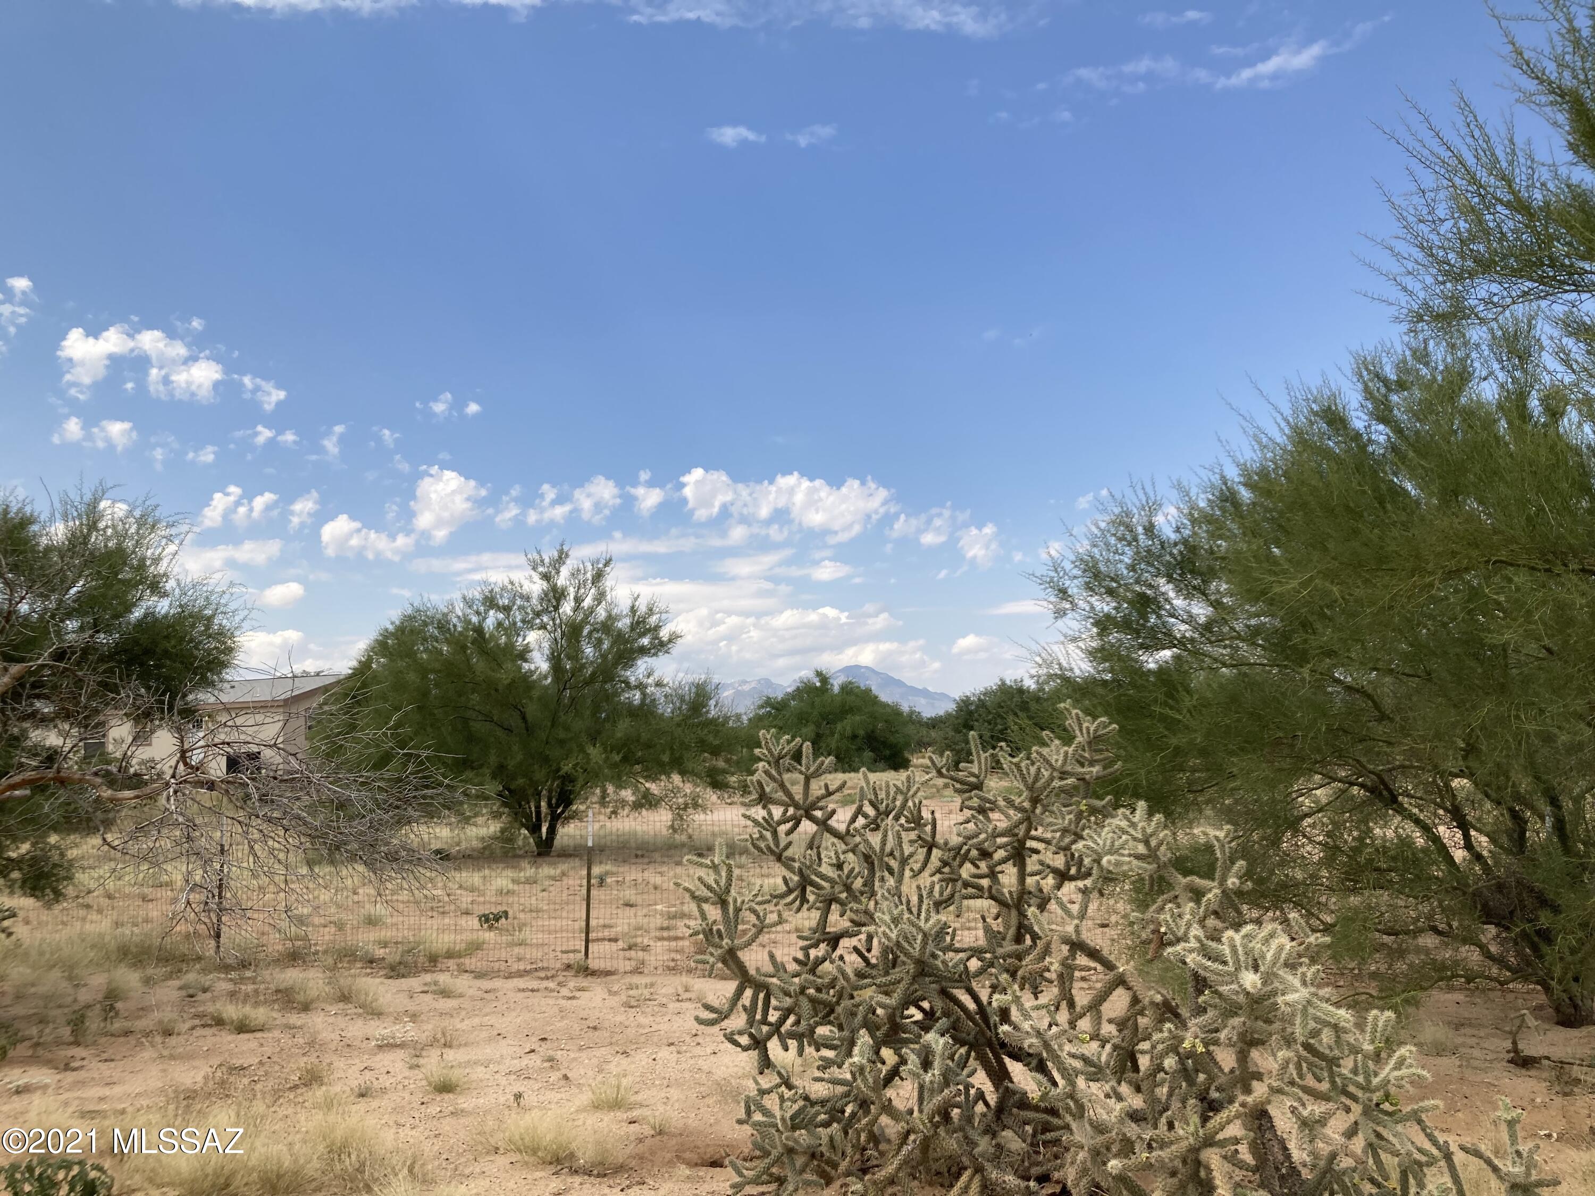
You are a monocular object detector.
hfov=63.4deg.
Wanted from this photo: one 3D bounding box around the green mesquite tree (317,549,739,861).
[{"bbox_3d":[-3.920,1.470,19.200,6.000,4.600,5.500,0,-6,0],"label":"green mesquite tree"}]

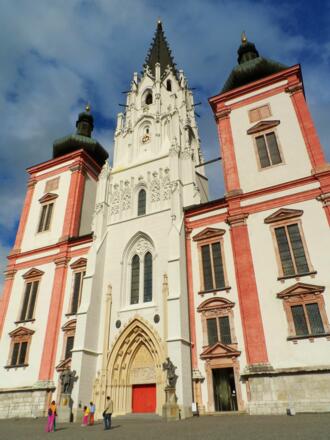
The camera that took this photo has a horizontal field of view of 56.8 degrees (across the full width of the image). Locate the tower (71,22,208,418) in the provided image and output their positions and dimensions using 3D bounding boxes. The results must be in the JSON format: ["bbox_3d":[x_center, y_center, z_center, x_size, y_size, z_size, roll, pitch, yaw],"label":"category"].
[{"bbox_3d":[-1.583,-12.368,50.244,12.600,74.500,14.200,-14,-30,22],"label":"tower"}]

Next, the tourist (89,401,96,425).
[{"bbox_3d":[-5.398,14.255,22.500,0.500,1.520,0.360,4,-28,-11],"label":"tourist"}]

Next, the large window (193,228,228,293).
[{"bbox_3d":[4.896,3.981,32.400,3.850,7.200,0.500,-14,-30,22],"label":"large window"}]

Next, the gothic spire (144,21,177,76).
[{"bbox_3d":[-1.061,-36.262,64.388,7.300,19.500,7.300,-14,-30,22],"label":"gothic spire"}]

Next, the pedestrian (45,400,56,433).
[{"bbox_3d":[-7.096,12.456,19.349,0.550,1.630,0.400,3,-30,-7],"label":"pedestrian"}]

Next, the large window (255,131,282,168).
[{"bbox_3d":[14.048,-9.481,41.523,2.800,5.600,0.350,-14,-32,20],"label":"large window"}]

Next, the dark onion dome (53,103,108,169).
[{"bbox_3d":[-19.420,-19.336,72.312,12.600,22.800,12.600,-14,-32,20],"label":"dark onion dome"}]

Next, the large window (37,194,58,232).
[{"bbox_3d":[-18.819,-1.267,48.087,4.100,7.200,0.500,-14,-30,22],"label":"large window"}]

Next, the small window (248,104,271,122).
[{"bbox_3d":[11.637,-13.133,37.475,2.500,2.050,0.300,-14,-30,22],"label":"small window"}]

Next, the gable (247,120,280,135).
[{"bbox_3d":[11.631,-11.467,36.450,3.850,1.200,0.550,-14,-30,22],"label":"gable"}]

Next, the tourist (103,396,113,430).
[{"bbox_3d":[-3.457,11.920,18.839,0.550,1.740,0.380,11,-32,-21],"label":"tourist"}]

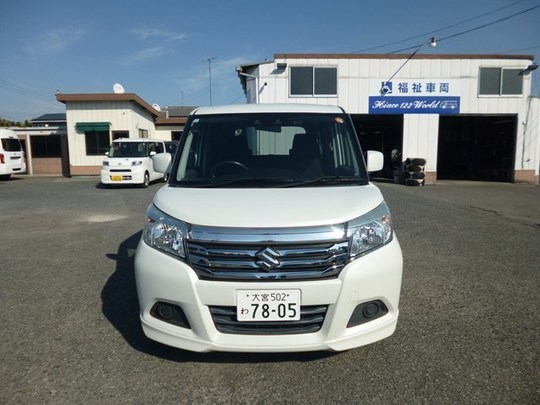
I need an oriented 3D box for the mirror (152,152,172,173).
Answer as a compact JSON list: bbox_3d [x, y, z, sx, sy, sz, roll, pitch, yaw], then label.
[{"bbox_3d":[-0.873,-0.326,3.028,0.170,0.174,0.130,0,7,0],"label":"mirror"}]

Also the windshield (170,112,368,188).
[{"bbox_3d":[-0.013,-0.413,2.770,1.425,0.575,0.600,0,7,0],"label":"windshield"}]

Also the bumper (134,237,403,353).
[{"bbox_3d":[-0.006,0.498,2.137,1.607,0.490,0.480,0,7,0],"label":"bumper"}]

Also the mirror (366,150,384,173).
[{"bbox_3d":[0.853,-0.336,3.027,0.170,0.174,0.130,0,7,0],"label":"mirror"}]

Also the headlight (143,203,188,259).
[{"bbox_3d":[-0.615,0.147,2.184,0.340,0.245,0.400,0,7,0],"label":"headlight"}]

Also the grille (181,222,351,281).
[{"bbox_3d":[-0.009,0.261,1.956,0.887,0.265,0.160,0,7,0],"label":"grille"}]

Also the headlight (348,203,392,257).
[{"bbox_3d":[0.601,0.147,2.184,0.342,0.245,0.400,0,7,0],"label":"headlight"}]

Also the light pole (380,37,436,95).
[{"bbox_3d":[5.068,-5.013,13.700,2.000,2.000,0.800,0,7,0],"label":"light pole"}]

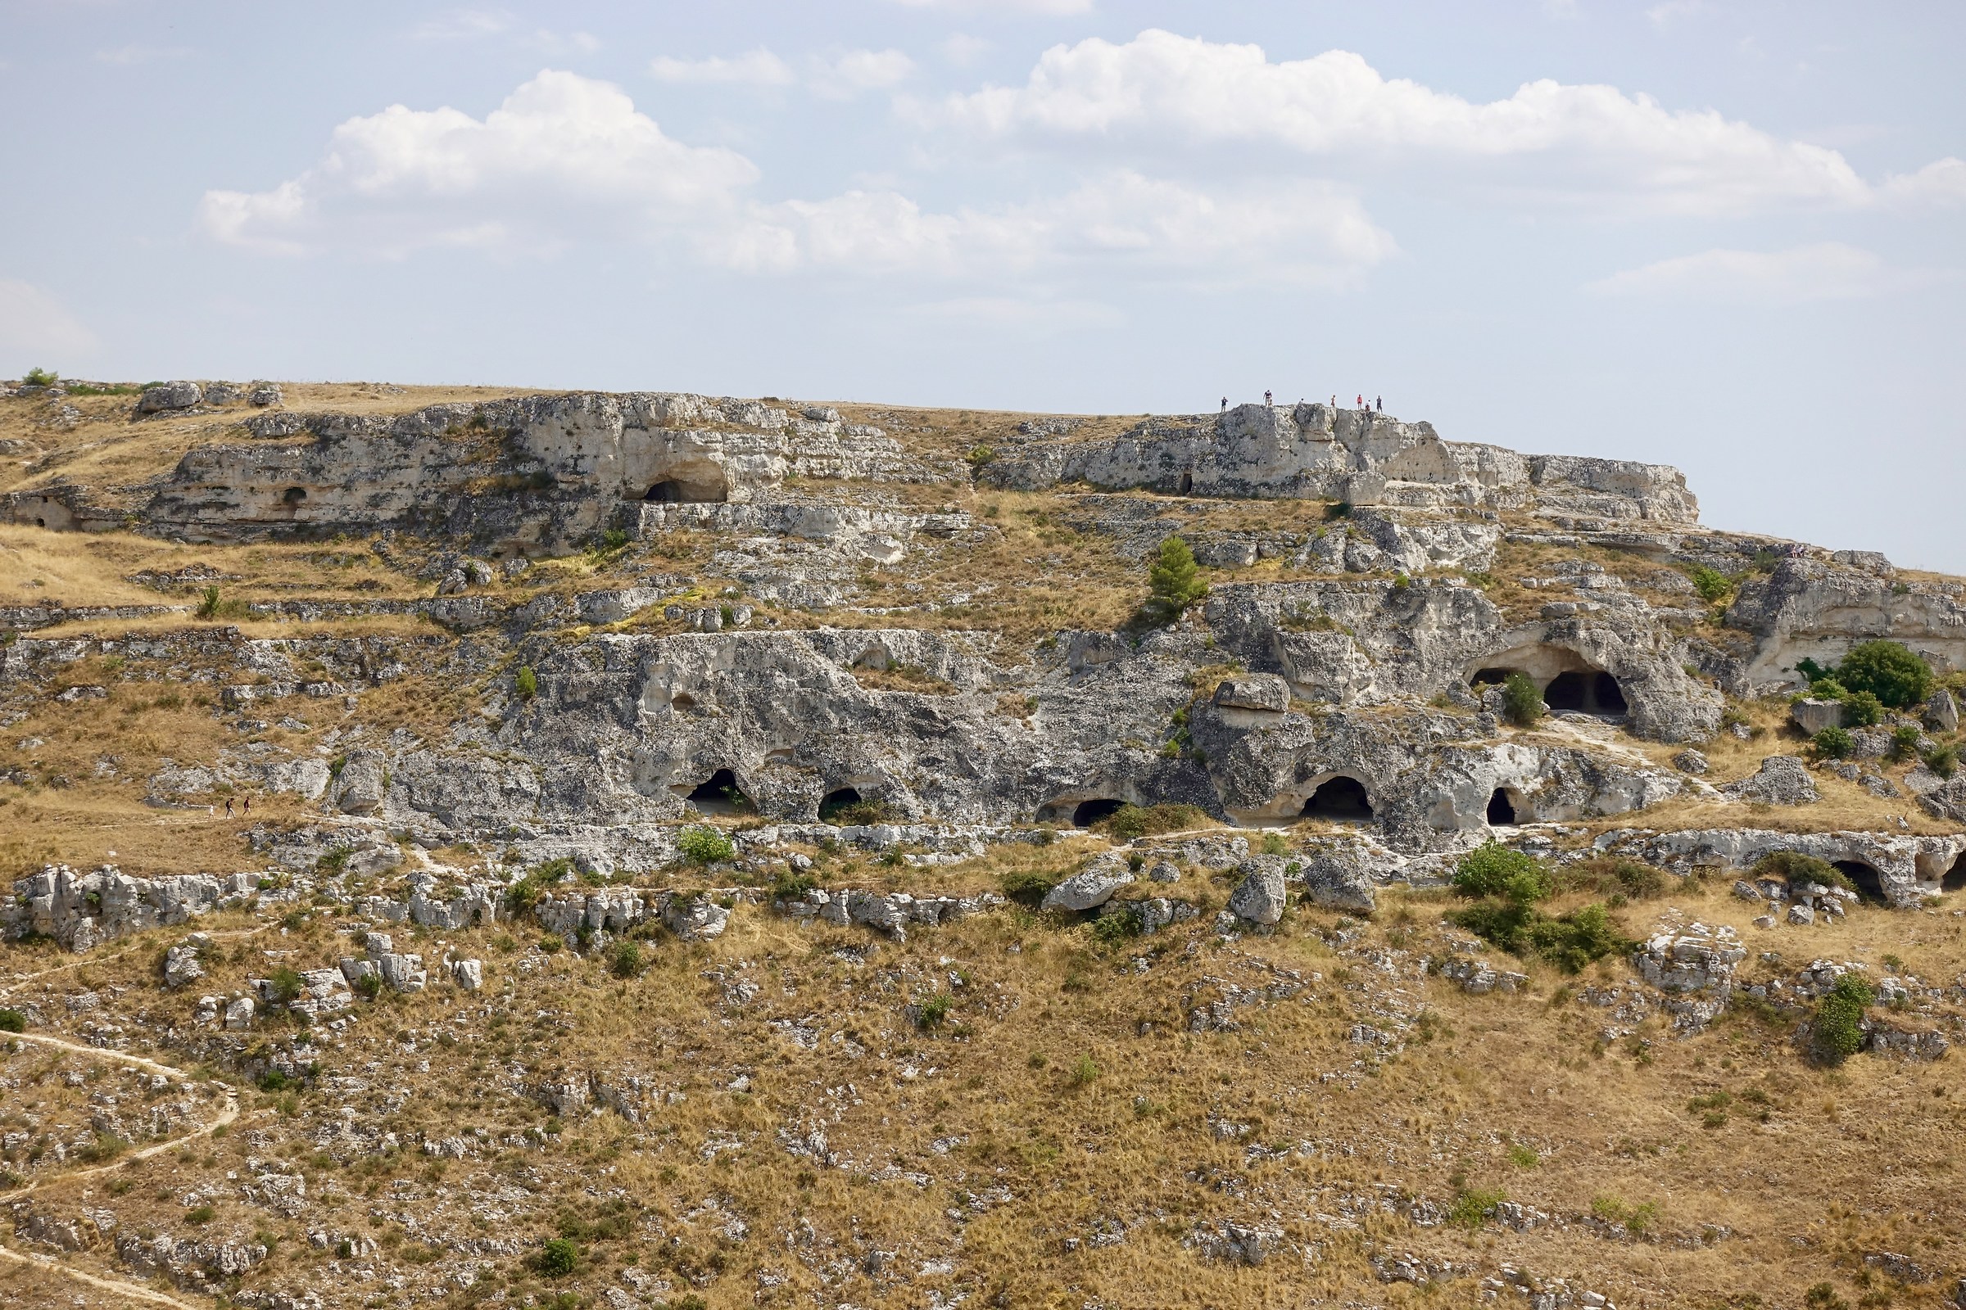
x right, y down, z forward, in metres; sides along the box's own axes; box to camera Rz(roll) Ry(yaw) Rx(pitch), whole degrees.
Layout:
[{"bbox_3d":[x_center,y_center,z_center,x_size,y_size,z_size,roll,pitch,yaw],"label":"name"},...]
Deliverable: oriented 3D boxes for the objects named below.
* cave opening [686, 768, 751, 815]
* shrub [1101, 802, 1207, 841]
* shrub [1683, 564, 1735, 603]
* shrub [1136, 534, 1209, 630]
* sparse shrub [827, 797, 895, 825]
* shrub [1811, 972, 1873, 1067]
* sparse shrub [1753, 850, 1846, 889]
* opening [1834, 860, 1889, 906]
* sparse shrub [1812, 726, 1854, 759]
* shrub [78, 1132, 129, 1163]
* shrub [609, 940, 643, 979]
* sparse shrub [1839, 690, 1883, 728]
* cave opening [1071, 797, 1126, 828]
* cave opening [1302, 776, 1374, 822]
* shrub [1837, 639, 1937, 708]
[{"bbox_3d":[-24.050,12.450,343.000,6.010,4.200,3.000,0,0,0],"label":"cave opening"},{"bbox_3d":[15.611,15.195,345.000,9.675,3.647,5.200,0,-1,0],"label":"shrub"},{"bbox_3d":[71.150,-7.000,369.000,4.960,3.760,3.900,0,0,0],"label":"shrub"},{"bbox_3d":[18.701,-7.333,367.000,6.412,8.652,6.000,0,-1,0],"label":"shrub"},{"bbox_3d":[-11.072,14.392,346.000,6.193,2.534,3.700,0,-1,0],"label":"sparse shrub"},{"bbox_3d":[71.161,30.091,312.000,5.072,7.485,4.600,0,-1,0],"label":"shrub"},{"bbox_3d":[71.720,18.830,331.000,8.100,3.370,4.500,0,0,0],"label":"sparse shrub"},{"bbox_3d":[78.813,20.400,338.000,4.813,4.127,3.200,0,-1,6],"label":"opening"},{"bbox_3d":[78.220,8.070,347.000,3.820,3.110,3.300,0,0,0],"label":"sparse shrub"},{"bbox_3d":[-70.140,39.210,300.000,4.160,2.570,3.200,0,0,0],"label":"shrub"},{"bbox_3d":[-30.519,26.065,322.000,2.883,3.277,2.700,0,-1,0],"label":"shrub"},{"bbox_3d":[84.875,5.195,364.000,4.294,3.555,3.700,0,-1,0],"label":"sparse shrub"},{"bbox_3d":[10.560,14.340,343.000,5.230,2.660,2.800,0,0,0],"label":"cave opening"},{"bbox_3d":[32.180,13.070,341.000,6.390,4.170,3.200,0,0,0],"label":"cave opening"},{"bbox_3d":[88.688,1.886,370.000,9.462,6.761,7.800,0,-1,0],"label":"shrub"}]

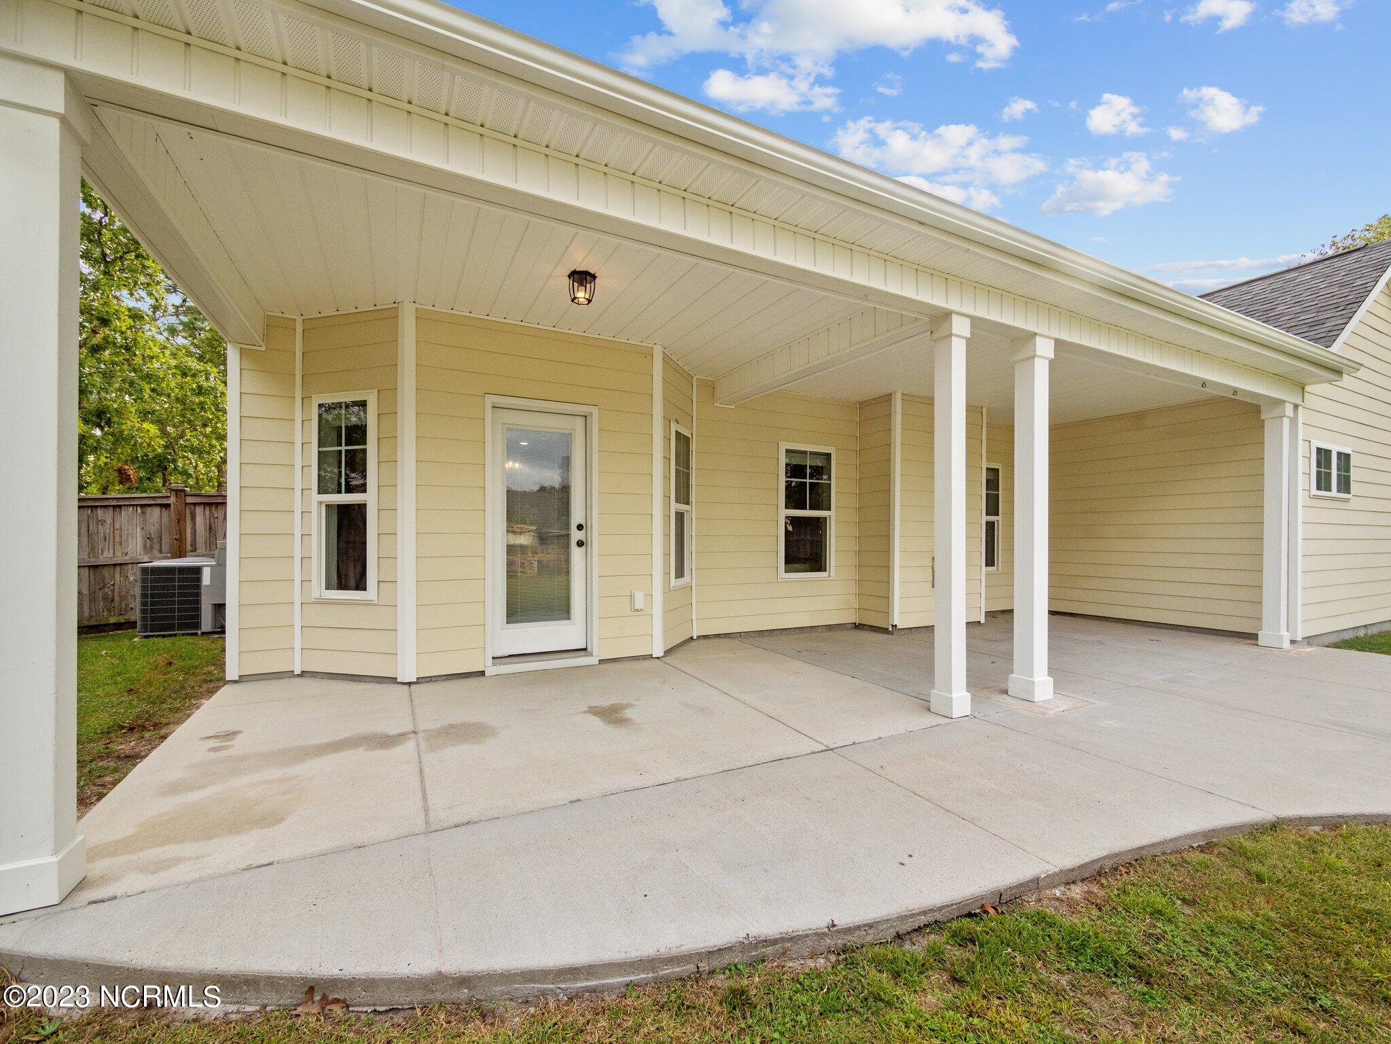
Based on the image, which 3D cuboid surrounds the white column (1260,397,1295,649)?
[{"bbox_3d":[5.964,0.049,5.772,0.180,2.464,0.180,1,-1,-27],"label":"white column"}]

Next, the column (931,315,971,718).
[{"bbox_3d":[1.596,-0.032,3.530,0.170,2.464,0.170,1,-1,-27],"label":"column"}]

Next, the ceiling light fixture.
[{"bbox_3d":[-0.737,-1.523,3.667,0.178,0.180,0.178,1,-1,-27],"label":"ceiling light fixture"}]

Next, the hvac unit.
[{"bbox_3d":[-6.360,0.912,7.152,0.820,0.860,0.820,1,-1,-27],"label":"hvac unit"}]

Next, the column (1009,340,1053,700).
[{"bbox_3d":[2.336,-0.018,3.914,0.180,2.464,0.180,1,-1,-27],"label":"column"}]

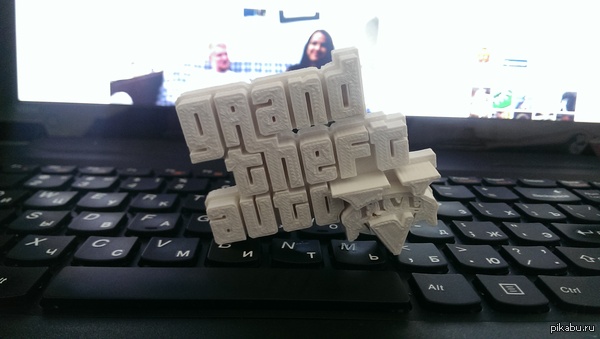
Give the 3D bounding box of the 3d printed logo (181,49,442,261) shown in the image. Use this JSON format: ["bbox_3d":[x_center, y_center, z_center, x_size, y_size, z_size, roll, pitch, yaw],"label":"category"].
[{"bbox_3d":[0.005,-0.001,0.130,0.071,0.061,0.013,-10,24,1],"label":"3d printed logo"}]

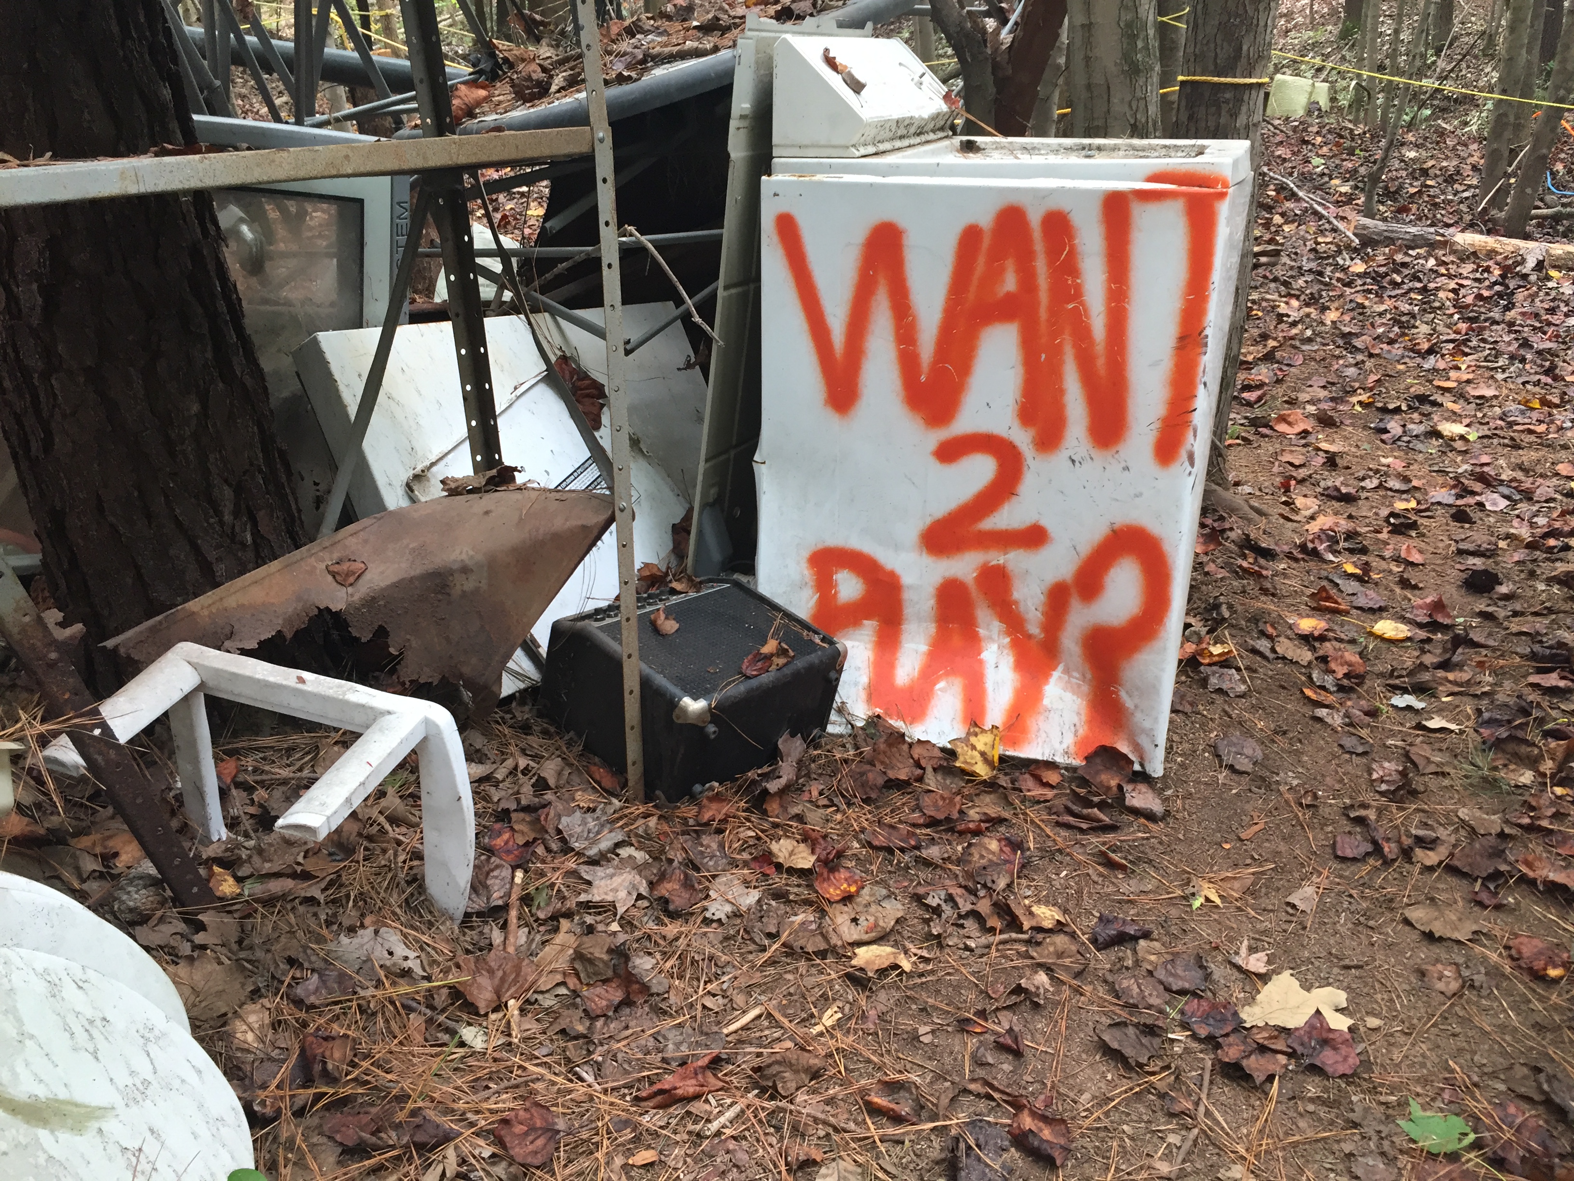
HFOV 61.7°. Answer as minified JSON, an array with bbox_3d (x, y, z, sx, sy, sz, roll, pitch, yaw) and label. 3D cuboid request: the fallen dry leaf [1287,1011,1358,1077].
[{"bbox_3d":[0.606,0.508,1.472,0.079,0.022,0.070,-20,30,-38],"label":"fallen dry leaf"}]

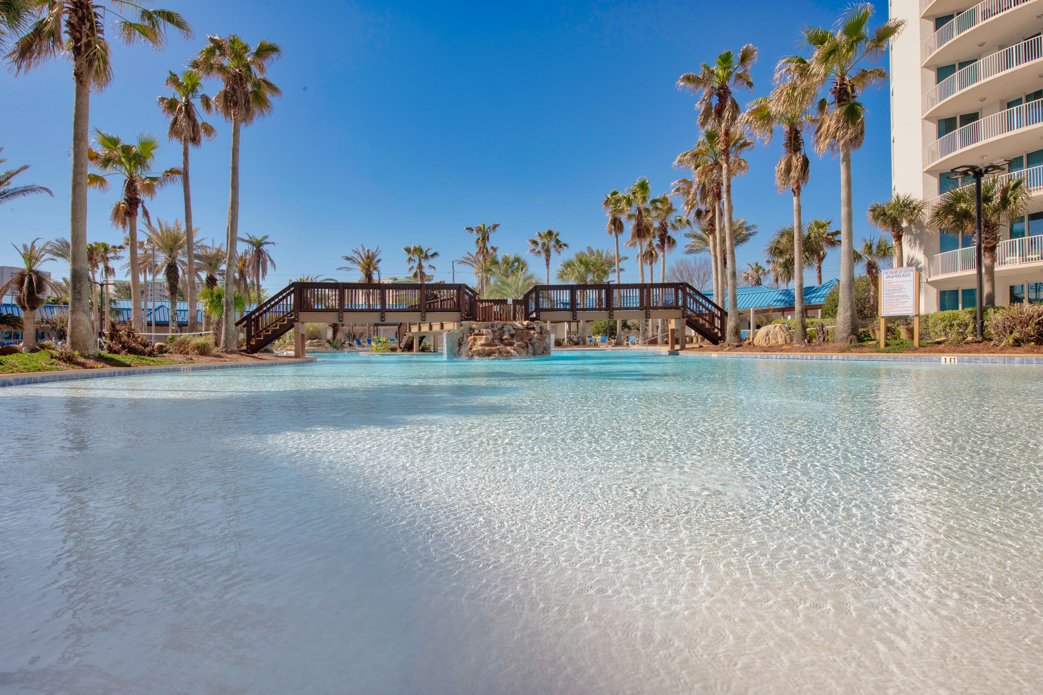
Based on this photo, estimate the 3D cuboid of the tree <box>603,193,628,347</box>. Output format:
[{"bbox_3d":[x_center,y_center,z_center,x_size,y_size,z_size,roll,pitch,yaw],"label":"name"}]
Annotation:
[{"bbox_3d":[6.928,-5.909,40.000,2.200,11.286,2.200,-1,0,0],"label":"tree"}]

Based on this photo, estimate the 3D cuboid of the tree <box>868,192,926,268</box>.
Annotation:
[{"bbox_3d":[18.591,-4.023,27.300,2.950,7.237,2.850,-1,0,0],"label":"tree"}]

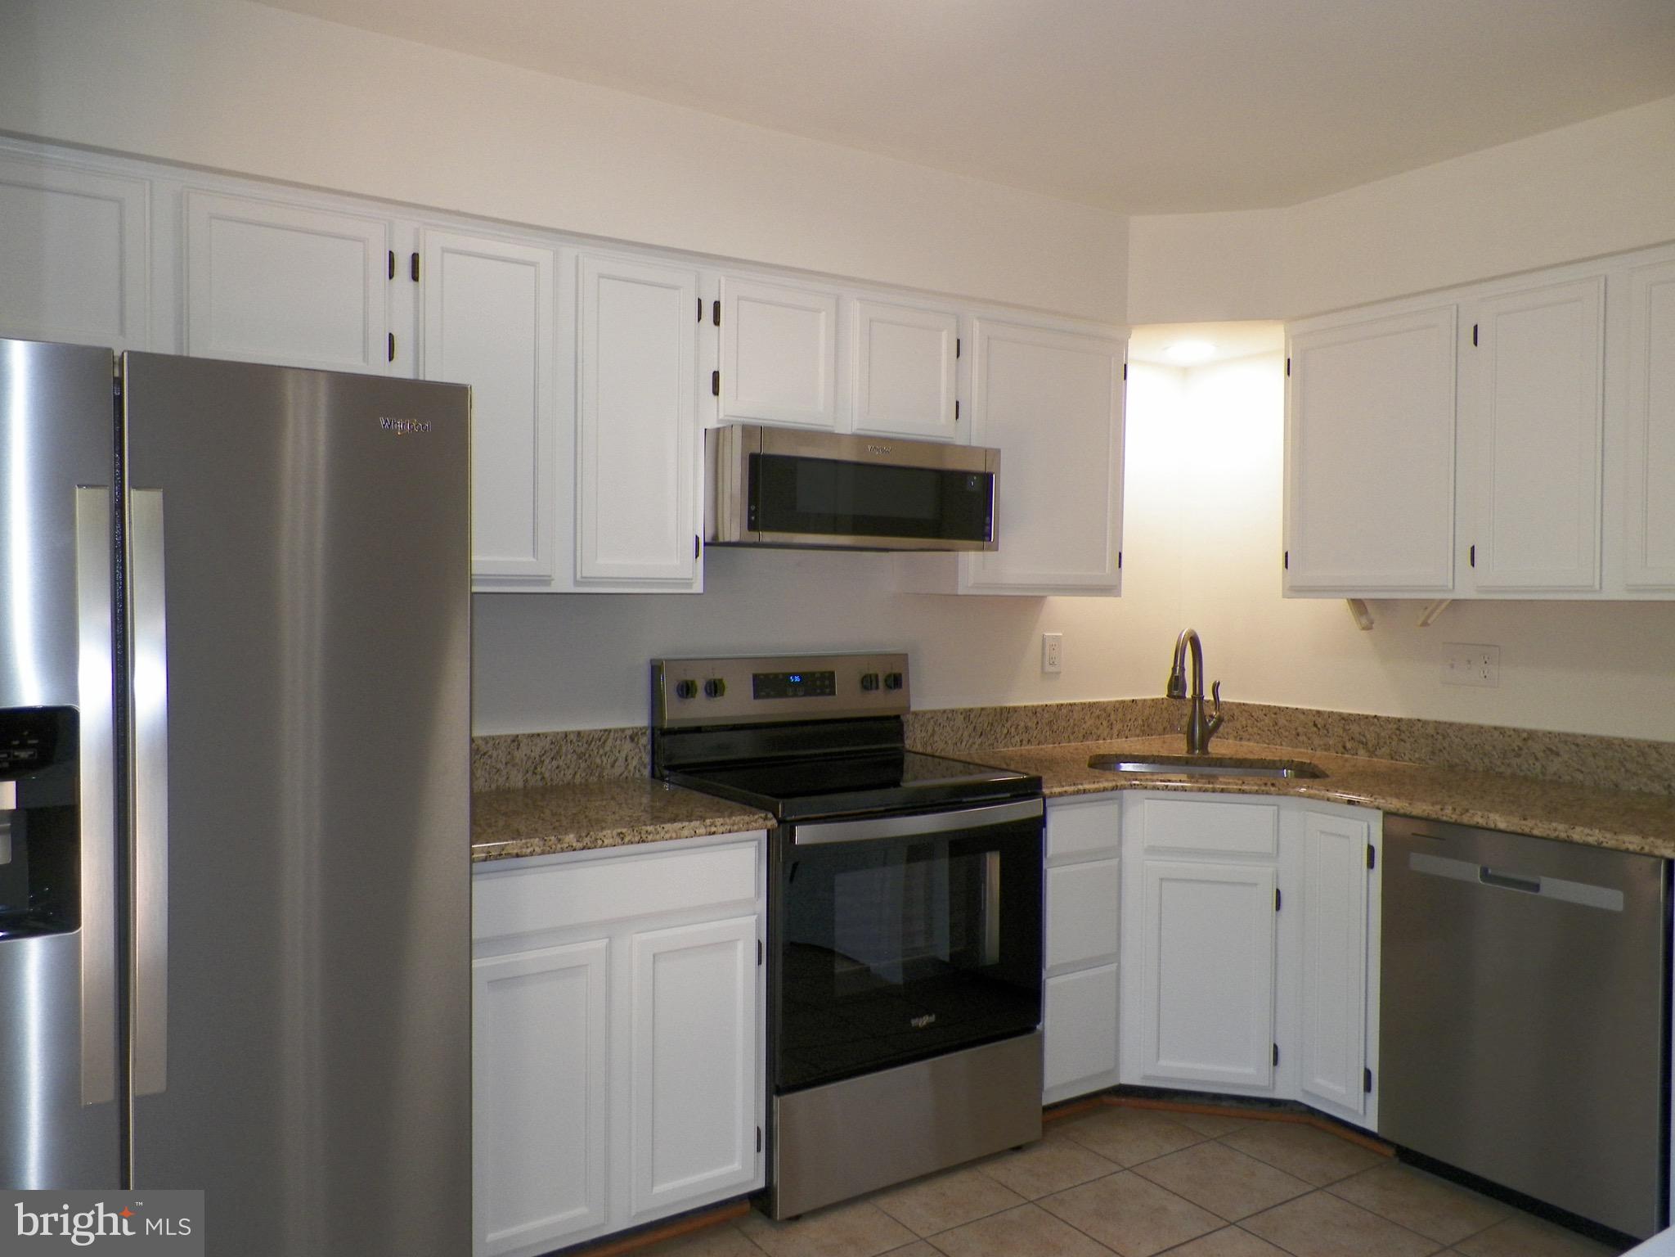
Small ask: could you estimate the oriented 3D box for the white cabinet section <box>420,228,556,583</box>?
[{"bbox_3d":[-0.825,-0.468,2.711,0.290,0.731,0.320,-1,2,-32],"label":"white cabinet section"}]

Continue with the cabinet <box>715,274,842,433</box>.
[{"bbox_3d":[-0.224,-0.659,3.047,0.330,0.337,0.320,-1,2,-33],"label":"cabinet"}]

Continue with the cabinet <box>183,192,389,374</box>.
[{"bbox_3d":[-1.137,-0.650,2.463,0.370,0.337,0.320,-1,2,-33],"label":"cabinet"}]

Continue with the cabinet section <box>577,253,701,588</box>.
[{"bbox_3d":[-0.534,-0.468,2.895,0.302,0.736,0.320,-1,2,-32],"label":"cabinet section"}]

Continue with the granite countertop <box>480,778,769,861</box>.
[{"bbox_3d":[-0.589,0.408,2.652,0.700,0.039,0.648,-1,2,-33],"label":"granite countertop"}]

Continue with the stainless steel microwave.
[{"bbox_3d":[-0.026,-0.333,3.098,0.755,0.257,0.466,-1,2,-33],"label":"stainless steel microwave"}]

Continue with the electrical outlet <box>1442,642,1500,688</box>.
[{"bbox_3d":[1.749,0.102,3.345,0.008,0.114,0.162,-1,2,-33],"label":"electrical outlet"}]

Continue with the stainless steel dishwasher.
[{"bbox_3d":[1.712,0.851,2.800,0.599,0.810,0.602,-1,2,-33],"label":"stainless steel dishwasher"}]

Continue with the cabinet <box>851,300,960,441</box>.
[{"bbox_3d":[0.093,-0.662,3.251,0.336,0.337,0.320,-1,2,-33],"label":"cabinet"}]

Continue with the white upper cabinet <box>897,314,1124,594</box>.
[{"bbox_3d":[0.513,-0.470,3.525,0.612,0.754,0.320,-1,2,-33],"label":"white upper cabinet"}]

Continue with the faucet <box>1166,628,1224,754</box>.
[{"bbox_3d":[1.056,0.186,3.552,0.120,0.385,0.260,1,2,30],"label":"faucet"}]

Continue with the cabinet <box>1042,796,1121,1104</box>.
[{"bbox_3d":[0.466,0.807,3.353,0.281,0.780,0.625,-1,2,-33],"label":"cabinet"}]

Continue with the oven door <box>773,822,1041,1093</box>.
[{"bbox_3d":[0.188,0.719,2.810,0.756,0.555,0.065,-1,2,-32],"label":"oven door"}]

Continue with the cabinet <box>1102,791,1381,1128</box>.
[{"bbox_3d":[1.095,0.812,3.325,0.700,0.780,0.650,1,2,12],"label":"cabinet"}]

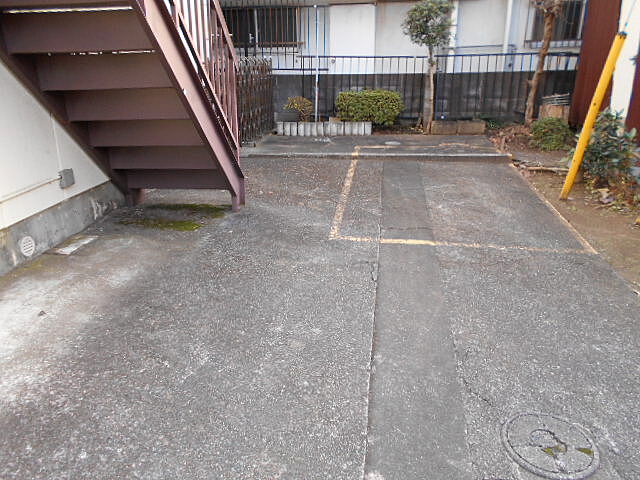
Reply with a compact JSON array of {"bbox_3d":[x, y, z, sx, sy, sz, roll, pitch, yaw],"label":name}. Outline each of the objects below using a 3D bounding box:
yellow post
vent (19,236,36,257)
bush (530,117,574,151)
[{"bbox_3d":[2.380,-1.041,4.228,0.077,1.437,0.077,11,20,4],"label":"yellow post"},{"bbox_3d":[-2.100,0.049,3.476,0.025,0.138,0.138,2,22,8],"label":"vent"},{"bbox_3d":[3.137,-1.464,6.473,0.570,0.400,0.540,2,22,8],"label":"bush"}]

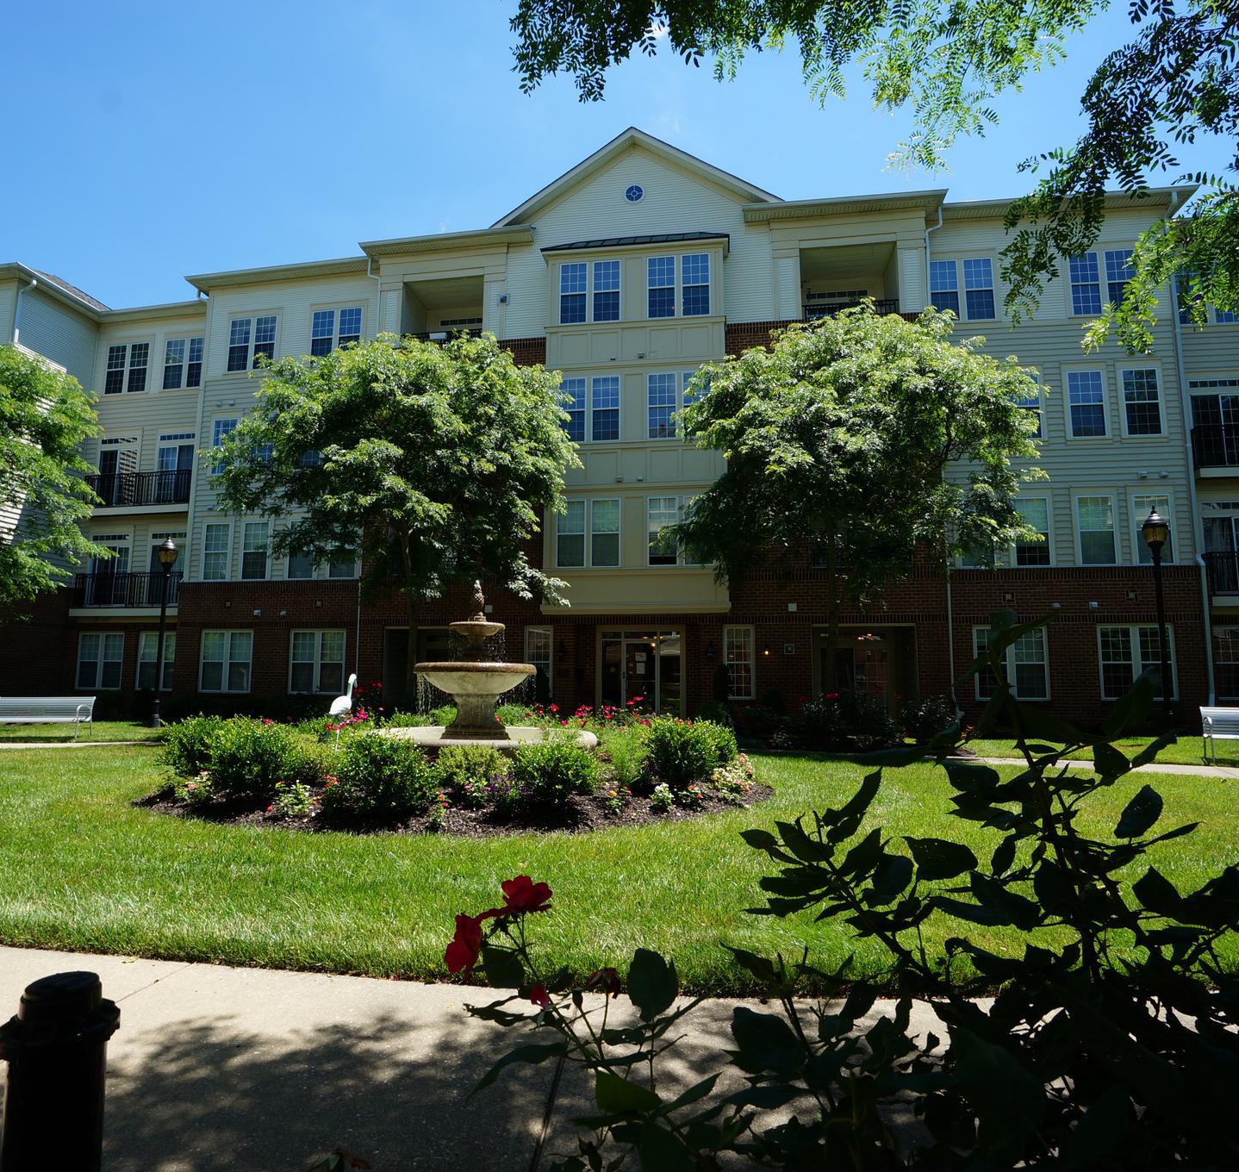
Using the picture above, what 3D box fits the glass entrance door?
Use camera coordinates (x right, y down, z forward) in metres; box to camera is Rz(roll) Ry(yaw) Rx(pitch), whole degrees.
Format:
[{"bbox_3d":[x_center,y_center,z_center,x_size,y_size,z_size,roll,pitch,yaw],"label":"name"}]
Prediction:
[{"bbox_3d":[0.547,2.235,18.048,2.146,2.400,0.120,-1,-7,9],"label":"glass entrance door"}]

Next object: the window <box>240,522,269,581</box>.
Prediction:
[{"bbox_3d":[-10.361,-0.973,20.945,0.842,1.683,0.120,-1,-7,9],"label":"window"}]

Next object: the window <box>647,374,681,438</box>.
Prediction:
[{"bbox_3d":[1.083,-4.477,18.346,0.699,1.668,0.120,-1,-6,8],"label":"window"}]

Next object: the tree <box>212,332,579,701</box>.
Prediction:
[{"bbox_3d":[-4.272,-0.962,14.778,7.100,8.058,7.000,-1,-7,9],"label":"tree"}]

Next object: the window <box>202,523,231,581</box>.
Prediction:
[{"bbox_3d":[-11.767,-0.999,21.514,0.889,1.726,0.120,-1,-7,9],"label":"window"}]

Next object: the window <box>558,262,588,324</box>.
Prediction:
[{"bbox_3d":[-1.171,-7.520,18.935,0.735,1.694,0.120,-1,-7,9],"label":"window"}]

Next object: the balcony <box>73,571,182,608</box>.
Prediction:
[{"bbox_3d":[-14.573,0.367,22.794,3.660,1.240,1.880,-1,-6,8],"label":"balcony"}]

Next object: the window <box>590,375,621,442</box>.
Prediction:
[{"bbox_3d":[-0.322,-4.460,18.539,0.706,1.668,0.120,-1,-6,8],"label":"window"}]

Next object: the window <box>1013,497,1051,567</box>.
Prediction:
[{"bbox_3d":[10.141,-1.315,18.071,0.814,1.725,0.120,-1,-7,9],"label":"window"}]

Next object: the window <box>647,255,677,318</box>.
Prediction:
[{"bbox_3d":[1.105,-7.693,18.924,0.722,1.711,0.120,-1,-7,9],"label":"window"}]

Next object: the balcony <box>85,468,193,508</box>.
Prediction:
[{"bbox_3d":[-14.404,-2.758,22.654,3.580,1.174,1.250,-1,-7,9],"label":"balcony"}]

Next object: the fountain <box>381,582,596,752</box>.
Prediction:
[{"bbox_3d":[-2.039,1.258,10.480,3.400,2.652,3.300,-1,-6,8],"label":"fountain"}]

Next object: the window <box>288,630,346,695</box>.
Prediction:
[{"bbox_3d":[-8.309,2.092,20.232,1.694,1.768,0.120,-1,-7,9],"label":"window"}]

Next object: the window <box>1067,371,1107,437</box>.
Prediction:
[{"bbox_3d":[11.535,-4.463,18.105,0.802,1.662,0.120,-1,-6,8],"label":"window"}]

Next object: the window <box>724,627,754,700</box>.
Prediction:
[{"bbox_3d":[2.913,1.835,17.675,0.731,1.783,0.120,-1,-7,9],"label":"window"}]

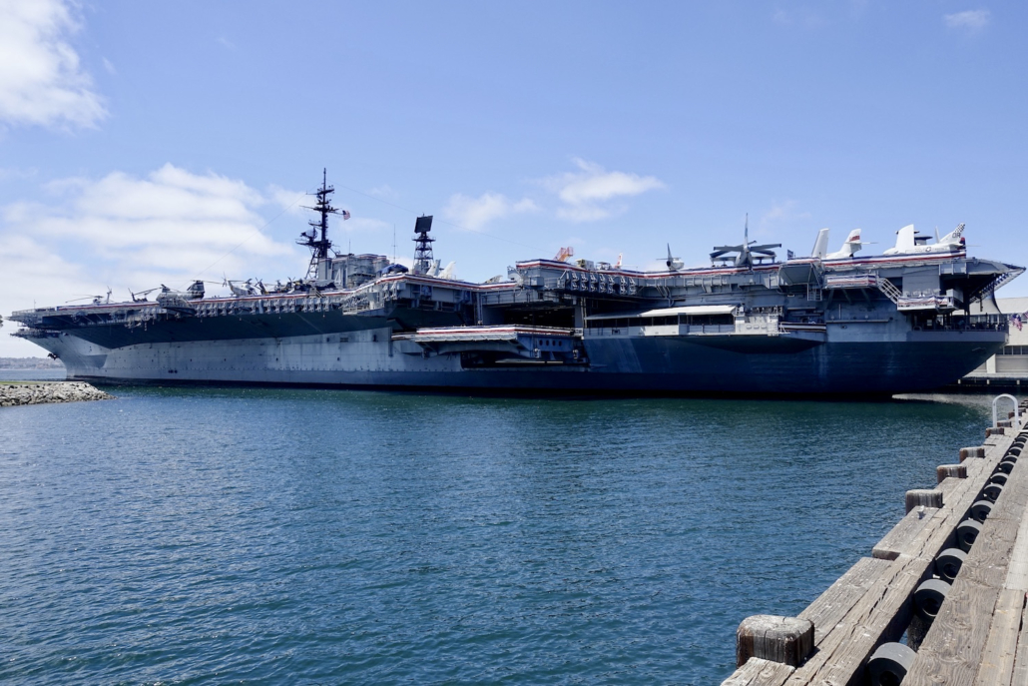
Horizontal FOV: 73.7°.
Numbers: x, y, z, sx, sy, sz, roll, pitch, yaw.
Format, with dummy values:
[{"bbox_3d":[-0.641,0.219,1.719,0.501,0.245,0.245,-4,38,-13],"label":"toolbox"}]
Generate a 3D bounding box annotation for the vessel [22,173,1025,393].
[{"bbox_3d":[-47.000,-18.628,182.762,298.000,64.000,75.000,-1,-2,27],"label":"vessel"}]

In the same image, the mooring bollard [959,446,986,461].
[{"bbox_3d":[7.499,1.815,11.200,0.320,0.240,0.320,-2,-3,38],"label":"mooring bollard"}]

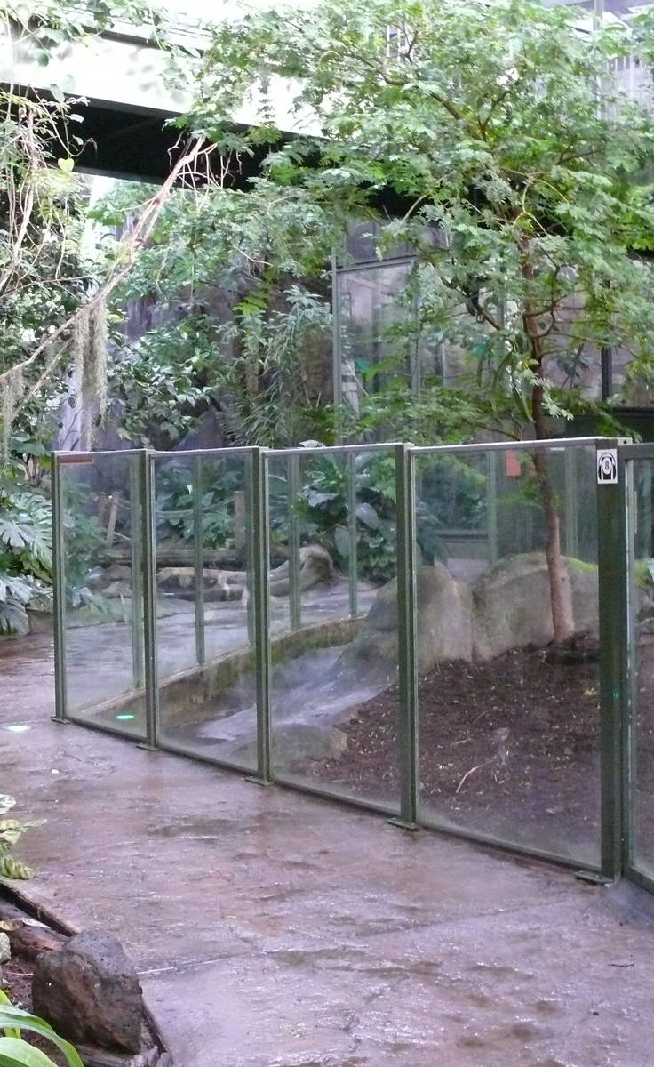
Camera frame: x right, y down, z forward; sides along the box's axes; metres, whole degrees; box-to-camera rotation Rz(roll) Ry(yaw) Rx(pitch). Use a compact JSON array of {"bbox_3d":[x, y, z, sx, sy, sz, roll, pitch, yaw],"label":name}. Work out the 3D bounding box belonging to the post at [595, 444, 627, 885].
[{"bbox_3d":[0.919,0.414,5.053,0.070,1.420,0.085,-2,3,-39],"label":"post"}]

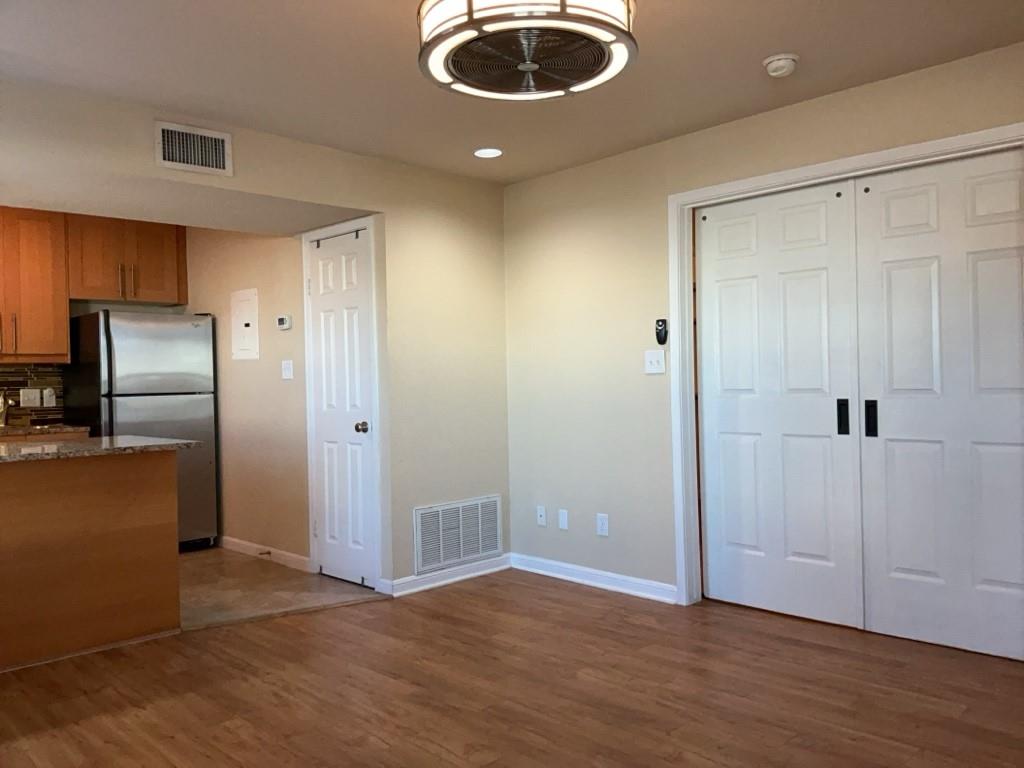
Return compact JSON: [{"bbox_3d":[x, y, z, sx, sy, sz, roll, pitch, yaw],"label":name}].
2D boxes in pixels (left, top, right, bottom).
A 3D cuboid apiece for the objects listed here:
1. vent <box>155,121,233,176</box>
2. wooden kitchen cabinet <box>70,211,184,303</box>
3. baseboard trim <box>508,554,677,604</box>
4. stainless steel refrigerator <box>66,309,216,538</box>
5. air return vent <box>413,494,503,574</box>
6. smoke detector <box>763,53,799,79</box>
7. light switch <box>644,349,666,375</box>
[{"bbox_3d":[-1.438,-1.068,3.641,0.355,0.203,0.020,-2,1,-44],"label":"vent"},{"bbox_3d":[-2.975,-0.915,6.100,0.855,0.593,0.332,-2,1,-44],"label":"wooden kitchen cabinet"},{"bbox_3d":[0.417,1.101,4.578,0.016,0.089,1.236,-2,1,-44],"label":"baseboard trim"},{"bbox_3d":[-2.655,0.357,5.769,0.764,1.685,0.805,-2,1,-44],"label":"stainless steel refrigerator"},{"bbox_3d":[-0.298,0.883,4.733,0.672,0.370,0.020,-2,1,-44],"label":"air return vent"},{"bbox_3d":[1.045,-1.224,3.101,0.139,0.052,0.139,-2,1,-44],"label":"smoke detector"},{"bbox_3d":[0.750,-0.114,4.194,0.010,0.116,0.124,-2,1,-44],"label":"light switch"}]

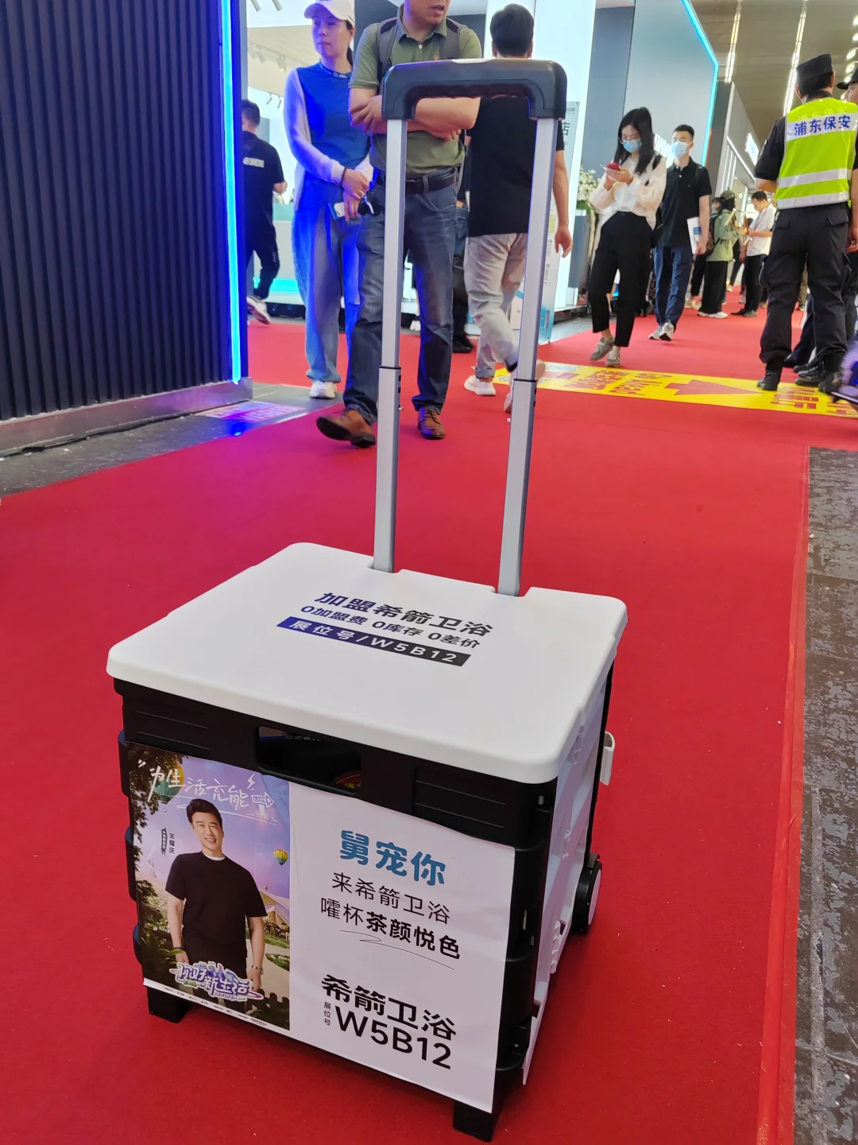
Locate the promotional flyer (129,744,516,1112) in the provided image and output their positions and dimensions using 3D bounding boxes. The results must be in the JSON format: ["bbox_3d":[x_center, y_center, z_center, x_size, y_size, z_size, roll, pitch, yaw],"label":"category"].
[{"bbox_3d":[-0.109,0.315,0.796,0.365,0.280,0.010,10,21,19],"label":"promotional flyer"}]

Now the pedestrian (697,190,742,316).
[{"bbox_3d":[3.811,-4.169,11.713,0.500,1.570,0.450,6,21,9],"label":"pedestrian"}]

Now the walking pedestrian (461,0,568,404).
[{"bbox_3d":[0.399,-1.691,4.268,0.520,1.730,0.520,-3,21,-16],"label":"walking pedestrian"}]

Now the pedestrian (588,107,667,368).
[{"bbox_3d":[1.372,-2.247,6.083,0.480,1.620,0.420,13,22,25],"label":"pedestrian"}]

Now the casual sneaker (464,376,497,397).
[{"bbox_3d":[0.279,-1.021,4.786,0.105,0.105,0.275,-9,23,-28],"label":"casual sneaker"}]

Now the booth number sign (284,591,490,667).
[{"bbox_3d":[-0.039,0.055,0.904,0.204,0.006,0.109,10,21,19],"label":"booth number sign"}]

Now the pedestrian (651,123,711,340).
[{"bbox_3d":[2.293,-3.045,8.097,0.500,1.790,0.430,14,23,28],"label":"pedestrian"}]

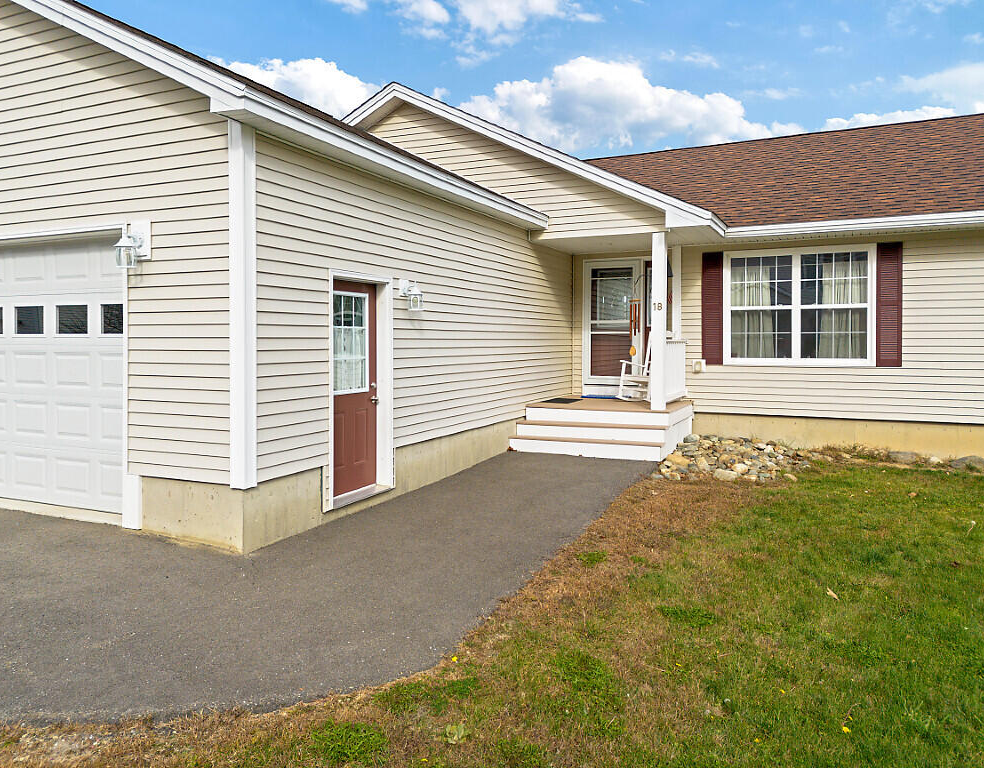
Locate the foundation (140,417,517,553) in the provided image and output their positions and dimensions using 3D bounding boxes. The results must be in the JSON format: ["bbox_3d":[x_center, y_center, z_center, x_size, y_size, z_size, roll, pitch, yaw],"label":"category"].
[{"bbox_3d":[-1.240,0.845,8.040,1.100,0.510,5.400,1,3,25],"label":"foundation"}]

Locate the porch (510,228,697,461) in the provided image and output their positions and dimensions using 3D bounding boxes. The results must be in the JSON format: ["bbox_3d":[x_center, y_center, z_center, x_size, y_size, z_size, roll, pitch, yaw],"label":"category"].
[{"bbox_3d":[1.730,-0.600,10.500,2.100,3.000,2.450,1,3,25],"label":"porch"}]

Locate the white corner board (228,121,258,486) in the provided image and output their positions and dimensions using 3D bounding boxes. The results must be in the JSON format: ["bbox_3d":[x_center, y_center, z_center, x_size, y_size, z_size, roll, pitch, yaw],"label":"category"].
[{"bbox_3d":[-1.908,-0.600,5.450,0.143,2.780,0.141,1,3,25],"label":"white corner board"}]

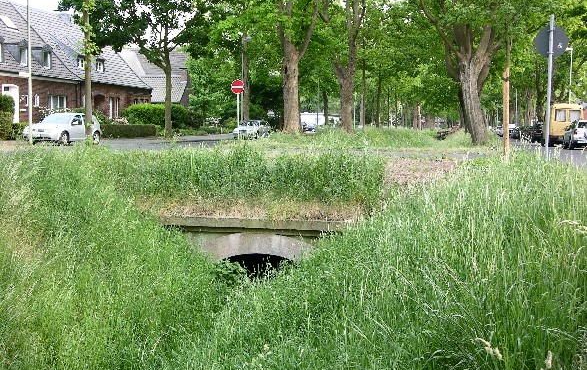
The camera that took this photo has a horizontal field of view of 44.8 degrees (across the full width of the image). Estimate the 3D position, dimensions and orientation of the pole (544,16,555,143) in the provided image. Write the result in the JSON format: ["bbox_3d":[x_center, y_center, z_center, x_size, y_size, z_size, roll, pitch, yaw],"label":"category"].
[{"bbox_3d":[4.569,-1.641,12.700,0.070,2.750,0.070,1,5,13],"label":"pole"}]

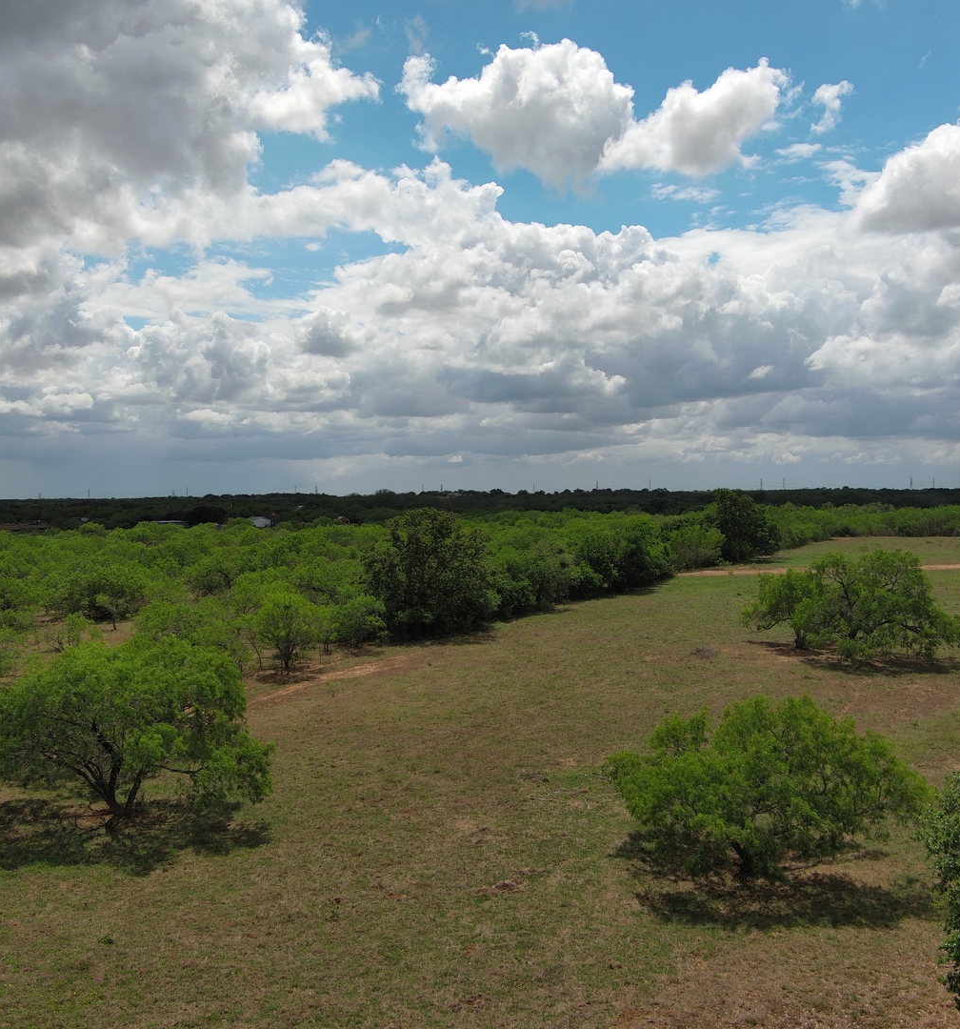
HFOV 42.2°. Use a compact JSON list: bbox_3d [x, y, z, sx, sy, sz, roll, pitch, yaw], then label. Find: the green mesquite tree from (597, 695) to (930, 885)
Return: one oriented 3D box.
[{"bbox_3d":[7.761,7.348,33.563,8.600,4.800,8.000,0,1,0],"label":"green mesquite tree"}]

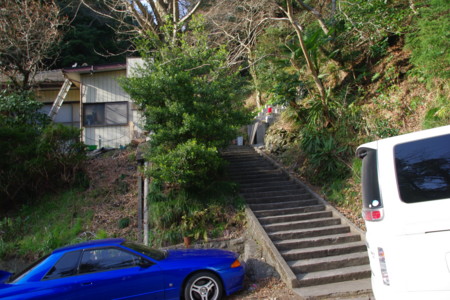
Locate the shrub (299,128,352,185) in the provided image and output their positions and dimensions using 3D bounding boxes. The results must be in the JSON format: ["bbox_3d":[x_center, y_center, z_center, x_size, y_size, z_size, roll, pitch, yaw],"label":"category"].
[{"bbox_3d":[3.037,0.165,10.100,1.500,1.600,1.300,-4,-7,0],"label":"shrub"}]

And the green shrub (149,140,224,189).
[{"bbox_3d":[-1.049,0.395,9.200,1.950,1.200,1.600,-4,-7,0],"label":"green shrub"}]

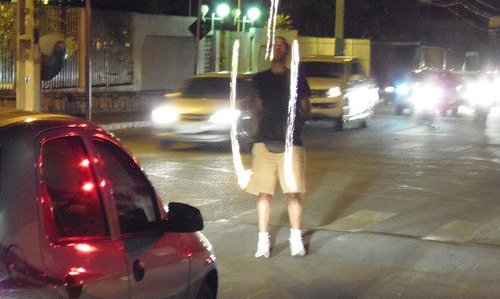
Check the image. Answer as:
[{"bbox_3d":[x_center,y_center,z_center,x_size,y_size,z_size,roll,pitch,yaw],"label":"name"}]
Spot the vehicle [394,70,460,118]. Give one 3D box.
[{"bbox_3d":[6.370,-2.020,50.500,1.740,1.520,4.100,1,3,15],"label":"vehicle"}]

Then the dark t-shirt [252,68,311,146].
[{"bbox_3d":[0.264,-0.347,11.800,0.480,0.645,0.280,0,3,6],"label":"dark t-shirt"}]

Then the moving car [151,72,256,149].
[{"bbox_3d":[-0.410,-0.760,28.200,1.700,1.450,4.150,1,3,16],"label":"moving car"}]

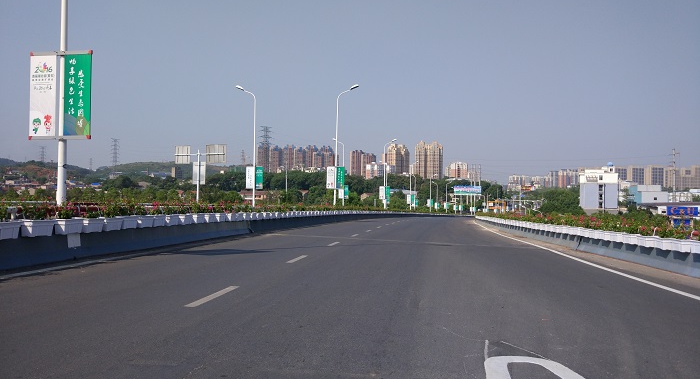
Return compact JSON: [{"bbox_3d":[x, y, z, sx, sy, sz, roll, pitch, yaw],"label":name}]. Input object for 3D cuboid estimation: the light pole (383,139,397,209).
[{"bbox_3d":[6.160,-2.078,85.901,1.950,11.140,0.350,0,-1,11],"label":"light pole"}]

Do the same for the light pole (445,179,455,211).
[{"bbox_3d":[34.935,2.755,200.000,2.700,11.400,0.450,0,-1,18],"label":"light pole"}]

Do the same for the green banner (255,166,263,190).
[{"bbox_3d":[-7.941,-1.004,49.850,0.700,1.950,0.060,1,-1,9],"label":"green banner"}]

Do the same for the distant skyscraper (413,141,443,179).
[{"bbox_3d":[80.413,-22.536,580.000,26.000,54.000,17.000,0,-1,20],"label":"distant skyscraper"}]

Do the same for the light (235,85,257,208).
[{"bbox_3d":[-9.166,-3.657,49.900,1.900,11.020,0.350,1,-1,9],"label":"light"}]

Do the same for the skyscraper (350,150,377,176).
[{"bbox_3d":[31.213,-55.819,1290.000,56.000,70.000,24.000,0,-1,-13],"label":"skyscraper"}]

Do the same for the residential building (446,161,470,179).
[{"bbox_3d":[153.303,-25.433,800.000,32.000,25.000,16.000,0,-1,14],"label":"residential building"}]

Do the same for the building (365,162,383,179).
[{"bbox_3d":[30.537,-22.254,700.000,16.000,23.000,16.000,0,-1,30],"label":"building"}]

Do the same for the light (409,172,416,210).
[{"bbox_3d":[17.663,0.953,158.744,1.950,10.990,0.350,0,-1,16],"label":"light"}]

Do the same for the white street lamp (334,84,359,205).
[{"bbox_3d":[-0.269,-3.710,49.900,2.150,11.030,0.350,1,-1,9],"label":"white street lamp"}]

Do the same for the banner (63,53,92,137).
[{"bbox_3d":[-6.226,-2.150,12.950,0.690,1.930,0.060,1,-1,8],"label":"banner"}]

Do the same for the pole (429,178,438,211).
[{"bbox_3d":[23.894,1.439,163.000,2.700,11.300,0.450,0,-1,16],"label":"pole"}]

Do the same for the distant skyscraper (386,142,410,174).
[{"bbox_3d":[93.946,-45.240,1090.000,23.000,80.000,38.000,0,-1,42],"label":"distant skyscraper"}]

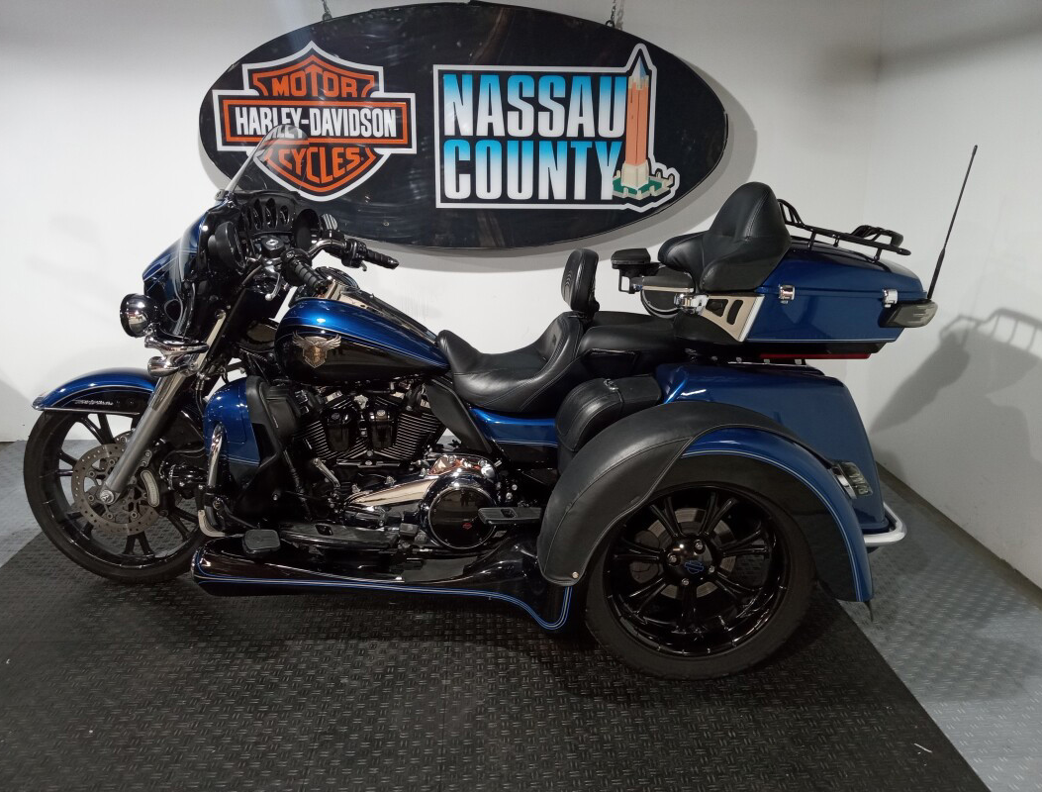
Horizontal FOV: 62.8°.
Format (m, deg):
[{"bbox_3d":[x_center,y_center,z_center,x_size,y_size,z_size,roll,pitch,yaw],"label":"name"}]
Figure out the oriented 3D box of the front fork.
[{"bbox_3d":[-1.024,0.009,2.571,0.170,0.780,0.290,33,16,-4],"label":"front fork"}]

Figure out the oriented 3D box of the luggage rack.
[{"bbox_3d":[0.890,-0.497,2.509,0.410,0.170,0.400,0,16,-2],"label":"luggage rack"}]

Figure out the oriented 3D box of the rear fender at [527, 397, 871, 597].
[{"bbox_3d":[0.446,0.260,2.163,0.860,0.470,0.320,0,16,-2],"label":"rear fender"}]

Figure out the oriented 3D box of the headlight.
[{"bbox_3d":[-1.028,-0.219,2.320,0.105,0.125,0.125,1,16,5],"label":"headlight"}]

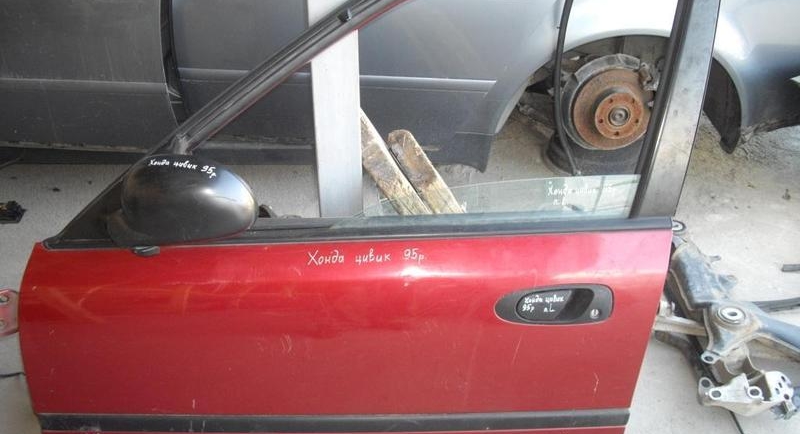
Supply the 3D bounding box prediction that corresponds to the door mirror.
[{"bbox_3d":[-0.329,-0.024,1.335,0.218,0.130,0.105,-2,31,-3],"label":"door mirror"}]

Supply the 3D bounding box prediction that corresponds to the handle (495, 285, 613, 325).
[{"bbox_3d":[0.254,0.147,1.455,0.194,0.067,0.040,0,29,0],"label":"handle"}]

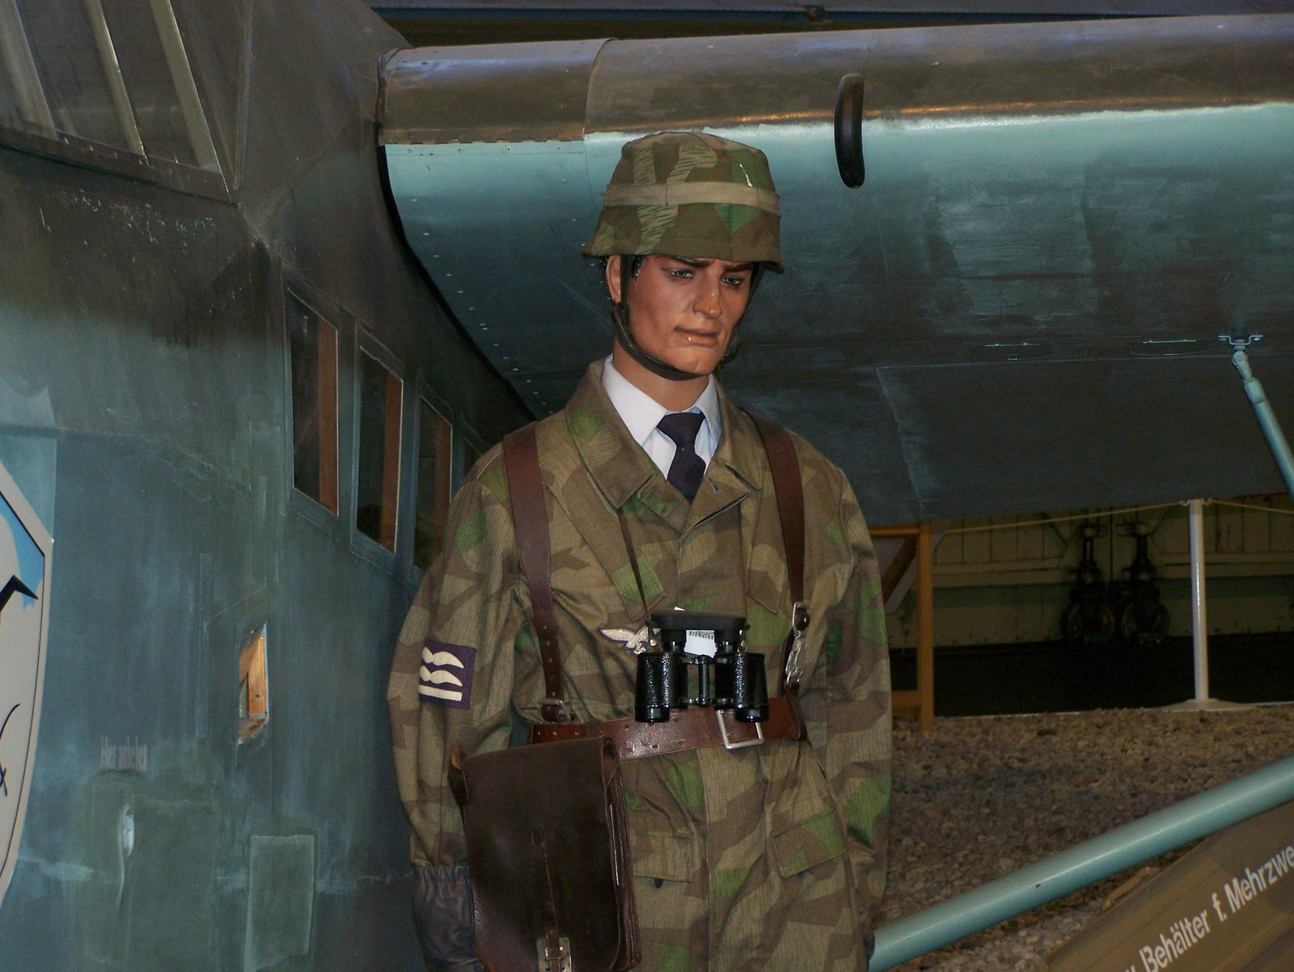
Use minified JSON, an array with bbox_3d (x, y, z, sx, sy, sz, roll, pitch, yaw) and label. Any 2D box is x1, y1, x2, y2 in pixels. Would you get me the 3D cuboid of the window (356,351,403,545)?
[{"bbox_3d":[-0.339,-0.042,5.567,0.030,0.226,0.350,0,-6,5],"label":"window"}]

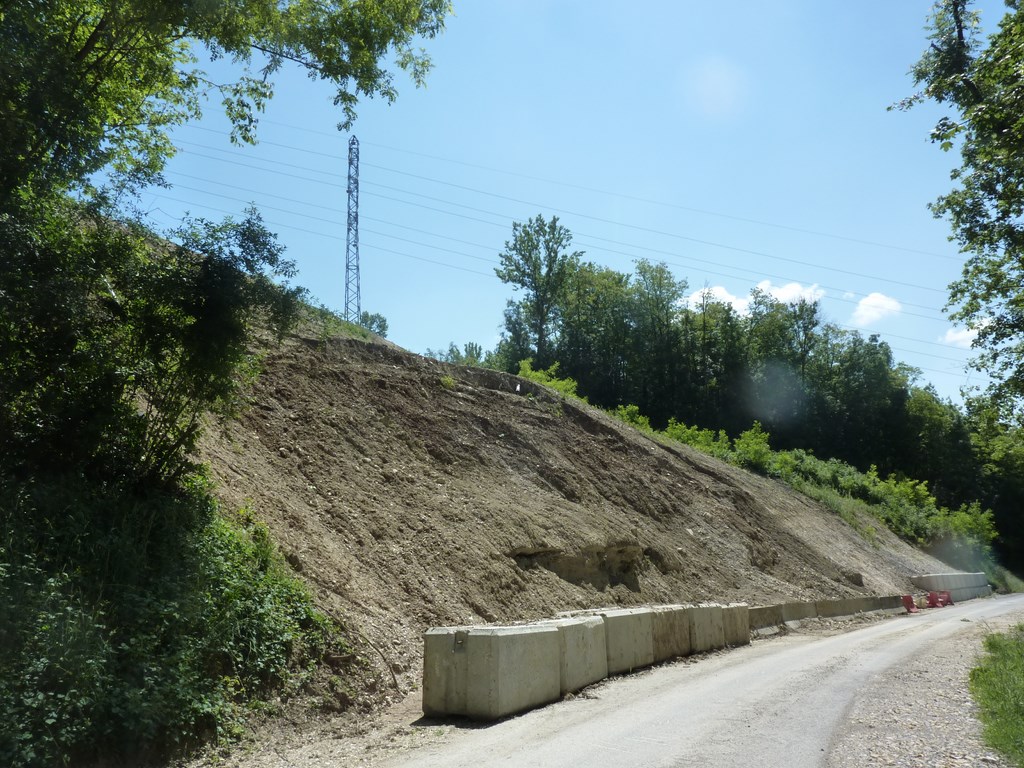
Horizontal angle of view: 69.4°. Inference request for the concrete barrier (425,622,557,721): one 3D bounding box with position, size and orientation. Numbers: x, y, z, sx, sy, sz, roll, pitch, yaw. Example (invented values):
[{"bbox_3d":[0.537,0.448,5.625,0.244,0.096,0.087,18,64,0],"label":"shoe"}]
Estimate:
[{"bbox_3d":[-0.229,3.766,9.897,1.048,0.970,1.891,-9,-17,28],"label":"concrete barrier"}]

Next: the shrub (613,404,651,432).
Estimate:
[{"bbox_3d":[8.241,2.379,51.000,2.542,1.931,2.542,-1,-15,0],"label":"shrub"}]

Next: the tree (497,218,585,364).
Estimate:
[{"bbox_3d":[2.150,-6.775,60.000,6.926,13.955,6.926,-1,-15,0],"label":"tree"}]

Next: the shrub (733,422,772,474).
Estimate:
[{"bbox_3d":[18.212,4.884,56.000,2.938,3.938,2.938,-1,-15,0],"label":"shrub"}]

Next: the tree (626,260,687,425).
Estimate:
[{"bbox_3d":[12.115,-2.892,62.000,4.880,14.924,4.880,-1,-15,0],"label":"tree"}]

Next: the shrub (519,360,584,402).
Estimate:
[{"bbox_3d":[2.564,-0.227,48.000,4.407,2.596,3.085,-1,-15,0],"label":"shrub"}]

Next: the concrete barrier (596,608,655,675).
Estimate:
[{"bbox_3d":[1.770,4.729,13.730,0.999,0.970,1.940,-11,-18,32],"label":"concrete barrier"}]

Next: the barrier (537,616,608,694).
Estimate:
[{"bbox_3d":[0.738,4.367,12.072,0.999,0.970,1.940,-8,-17,26],"label":"barrier"}]

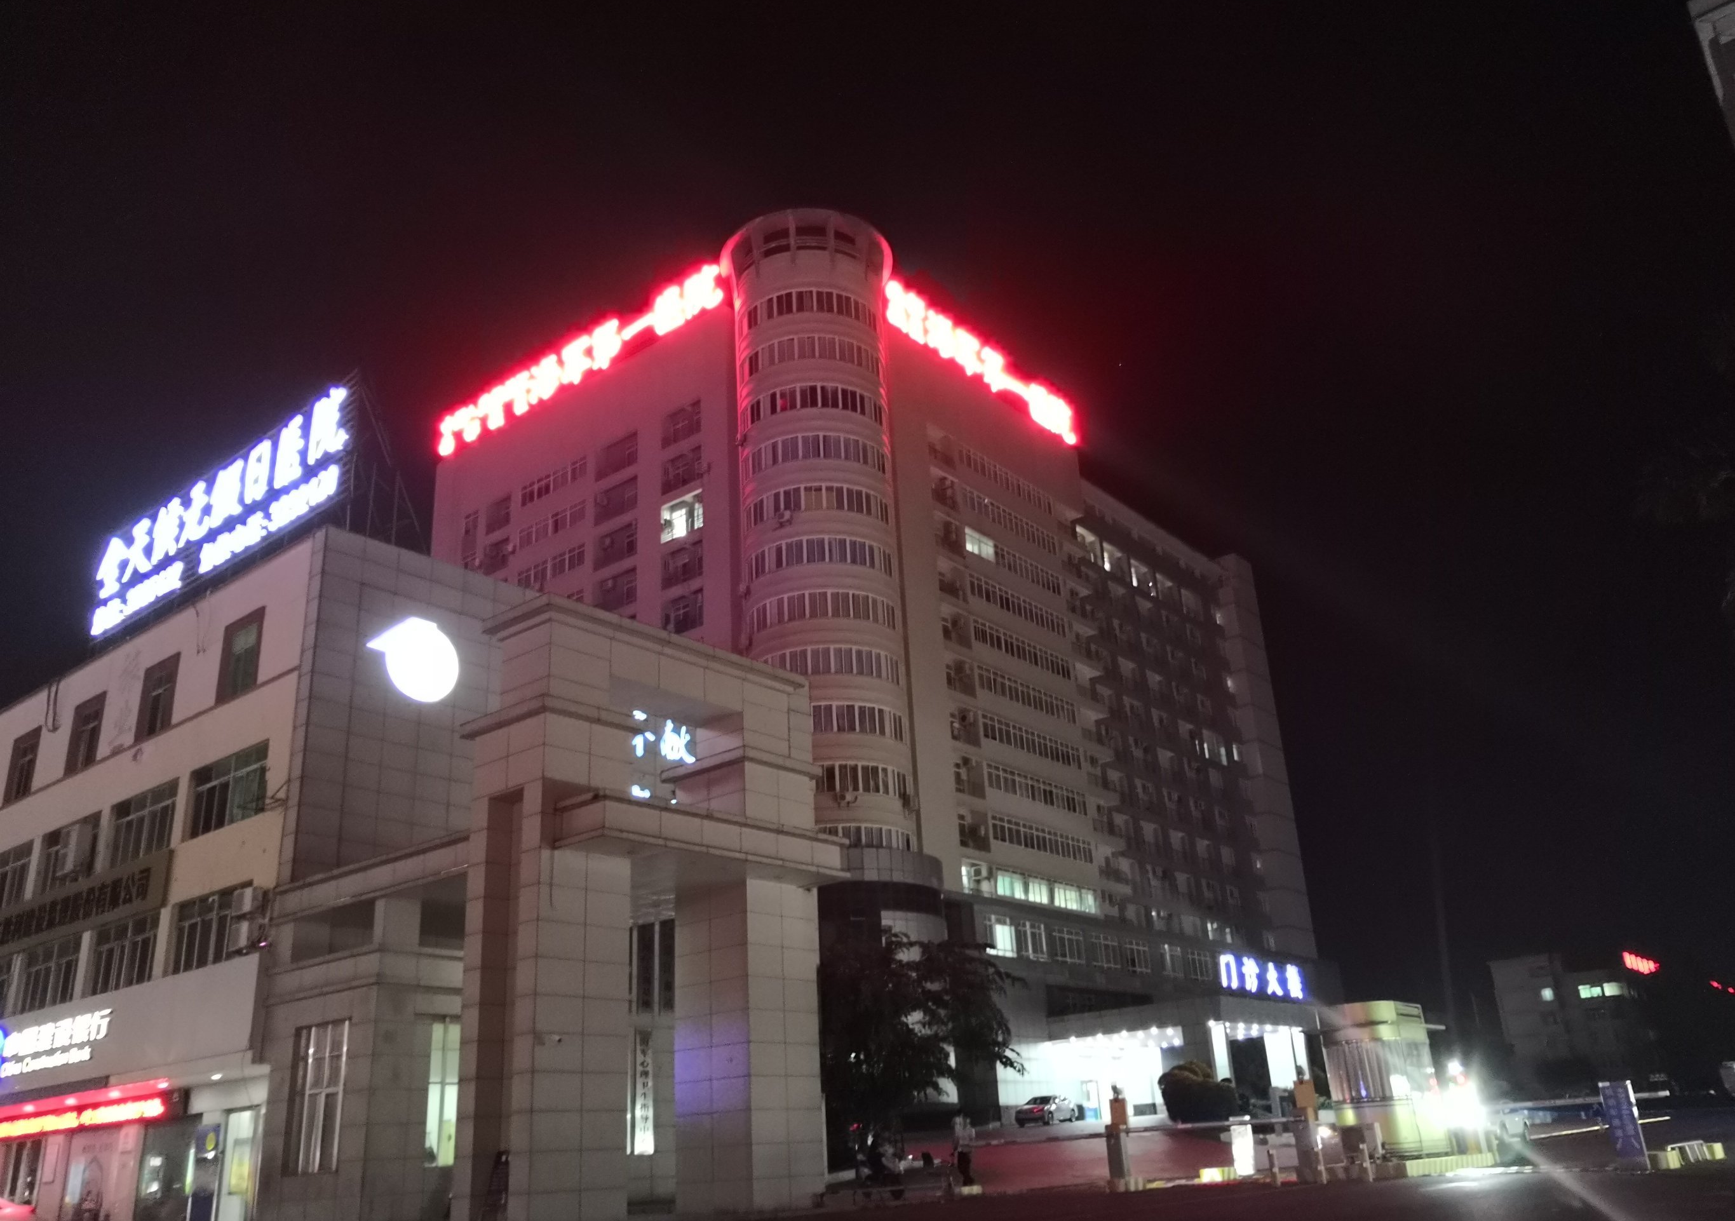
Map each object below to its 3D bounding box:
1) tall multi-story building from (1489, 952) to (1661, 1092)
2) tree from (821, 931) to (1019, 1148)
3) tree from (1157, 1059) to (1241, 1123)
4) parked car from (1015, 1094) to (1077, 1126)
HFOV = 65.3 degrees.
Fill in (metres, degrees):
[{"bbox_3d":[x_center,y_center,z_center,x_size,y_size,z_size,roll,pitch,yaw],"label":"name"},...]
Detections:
[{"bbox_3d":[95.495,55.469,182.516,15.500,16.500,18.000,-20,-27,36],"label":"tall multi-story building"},{"bbox_3d":[1.616,14.289,43.804,6.300,6.300,6.000,-4,-22,1],"label":"tree"},{"bbox_3d":[14.731,21.418,60.151,3.600,2.750,3.200,-8,-22,11],"label":"tree"},{"bbox_3d":[9.799,27.372,74.017,1.800,1.460,4.600,-19,-27,33],"label":"parked car"}]

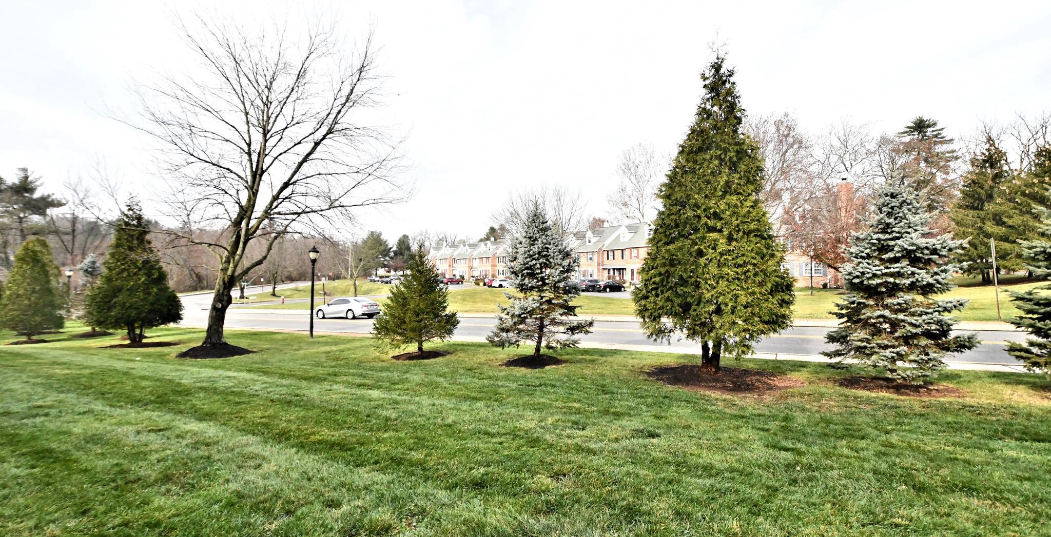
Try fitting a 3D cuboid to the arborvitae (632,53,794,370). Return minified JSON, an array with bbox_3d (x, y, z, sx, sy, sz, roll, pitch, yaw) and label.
[{"bbox_3d":[4.007,-1.236,9.350,3.200,6.821,3.200,0,0,0],"label":"arborvitae"}]

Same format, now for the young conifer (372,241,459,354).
[{"bbox_3d":[-3.230,0.853,13.000,2.500,3.316,2.500,0,0,0],"label":"young conifer"}]

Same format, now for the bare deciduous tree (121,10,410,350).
[{"bbox_3d":[-8.456,-2.929,14.200,8.200,10.972,8.200,0,0,0],"label":"bare deciduous tree"}]

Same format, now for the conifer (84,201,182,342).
[{"bbox_3d":[-14.329,0.135,16.000,2.750,5.191,2.750,0,0,0],"label":"conifer"}]

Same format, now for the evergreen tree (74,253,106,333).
[{"bbox_3d":[-22.062,1.255,22.300,2.400,3.950,2.400,0,-1,-44],"label":"evergreen tree"}]

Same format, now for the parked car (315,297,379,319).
[{"bbox_3d":[-12.550,2.770,30.720,4.880,1.450,1.840,-2,-1,26],"label":"parked car"}]

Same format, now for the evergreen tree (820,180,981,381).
[{"bbox_3d":[6.749,0.200,7.900,2.400,3.748,2.400,0,0,0],"label":"evergreen tree"}]

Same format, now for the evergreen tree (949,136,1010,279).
[{"bbox_3d":[43.176,-5.690,41.000,4.800,14.000,4.800,0,-1,0],"label":"evergreen tree"}]

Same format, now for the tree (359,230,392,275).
[{"bbox_3d":[-47.234,-4.982,138.000,10.000,14.364,10.000,0,0,0],"label":"tree"}]

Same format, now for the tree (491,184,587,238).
[{"bbox_3d":[2.085,-3.955,57.000,12.000,14.000,12.000,0,-1,0],"label":"tree"}]

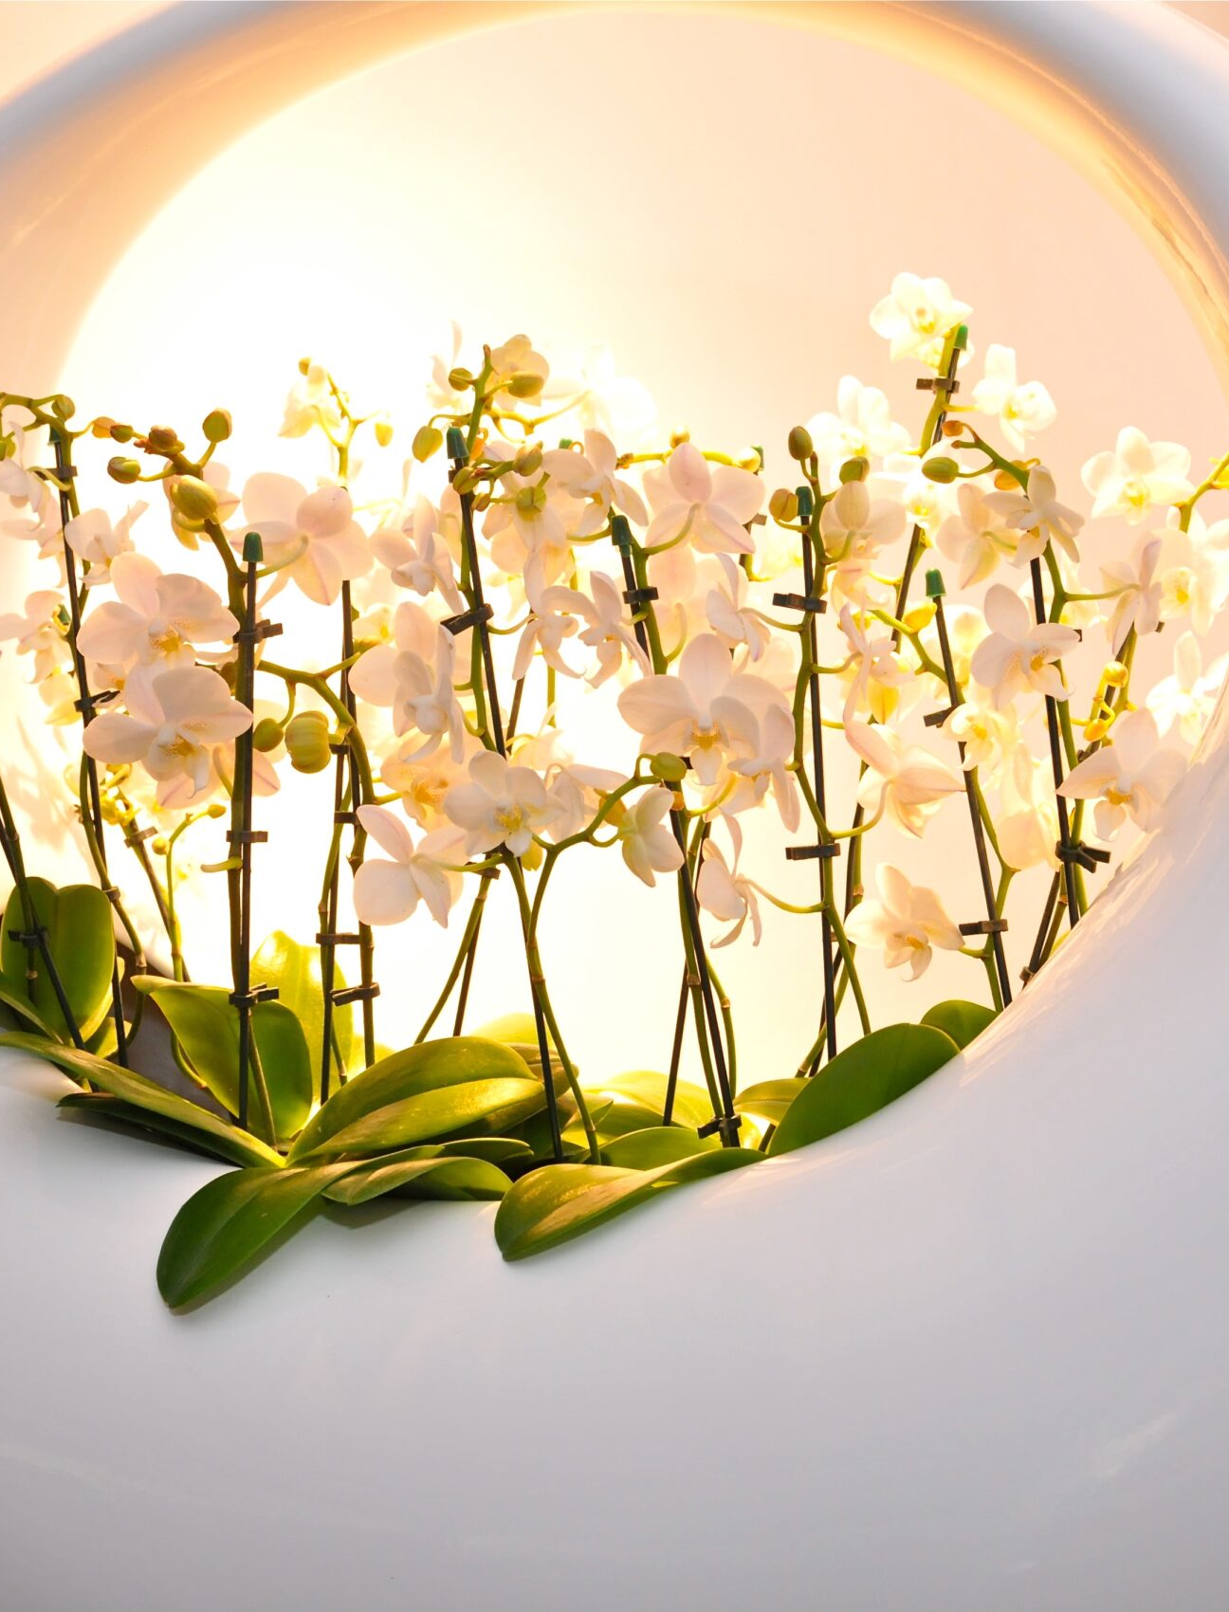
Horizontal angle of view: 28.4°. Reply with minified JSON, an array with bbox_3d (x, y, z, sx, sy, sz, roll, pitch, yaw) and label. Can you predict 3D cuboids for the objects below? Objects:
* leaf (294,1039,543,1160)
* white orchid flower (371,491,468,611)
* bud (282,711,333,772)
[{"bbox_3d":[-0.079,0.114,0.940,0.096,0.042,0.060,-1,2,-9],"label":"leaf"},{"bbox_3d":[-0.079,-0.103,0.975,0.023,0.047,0.042,-9,7,-42],"label":"white orchid flower"},{"bbox_3d":[-0.141,-0.029,1.120,0.023,0.029,0.025,1,6,45],"label":"bud"}]

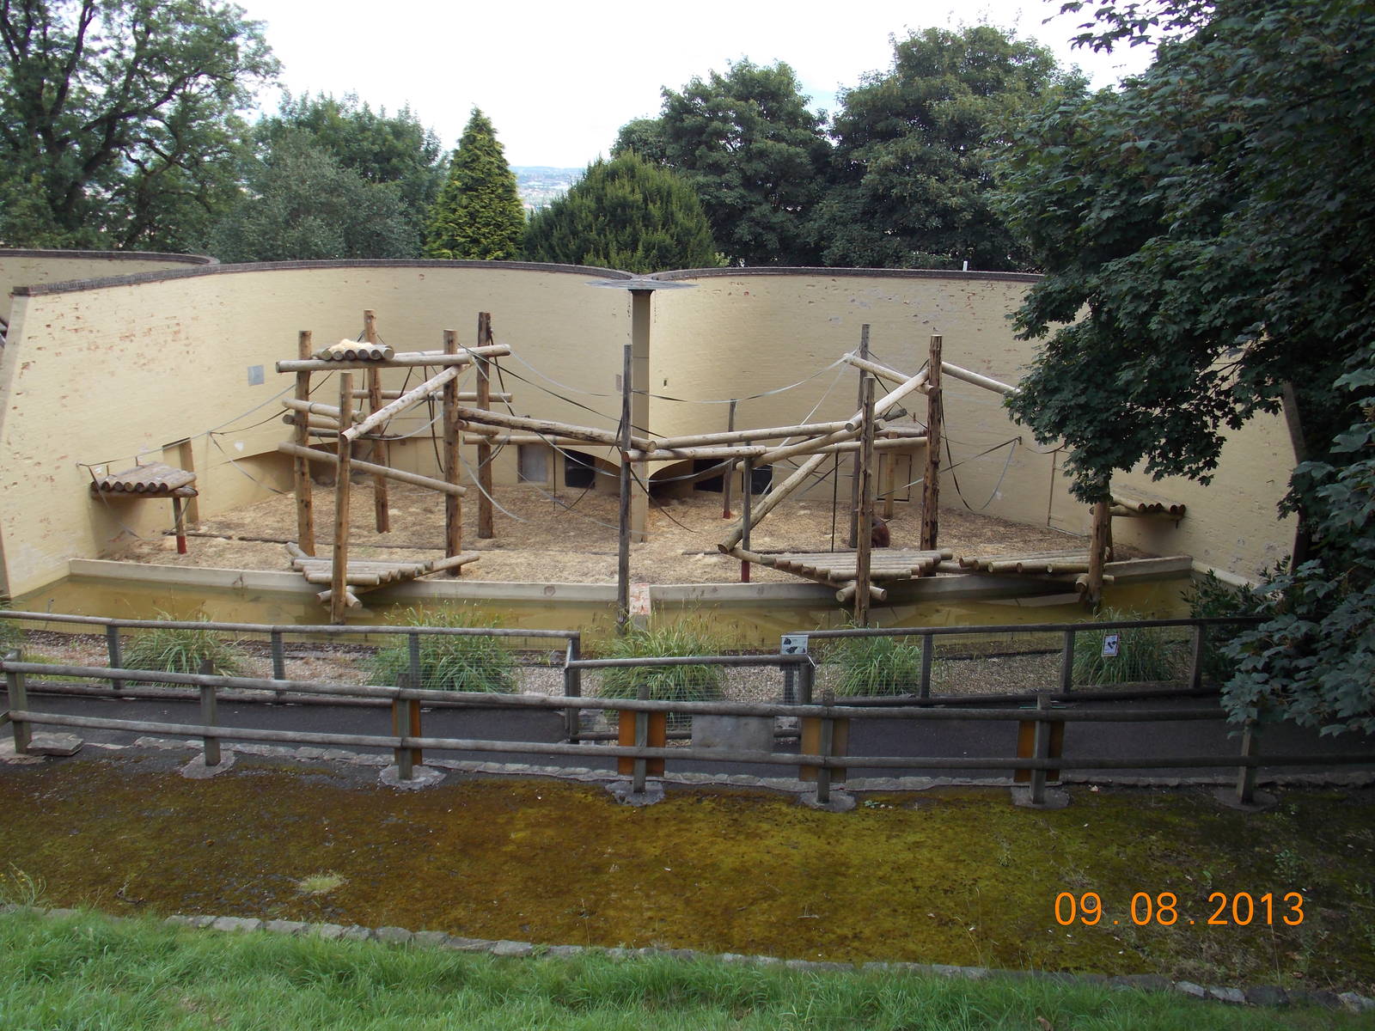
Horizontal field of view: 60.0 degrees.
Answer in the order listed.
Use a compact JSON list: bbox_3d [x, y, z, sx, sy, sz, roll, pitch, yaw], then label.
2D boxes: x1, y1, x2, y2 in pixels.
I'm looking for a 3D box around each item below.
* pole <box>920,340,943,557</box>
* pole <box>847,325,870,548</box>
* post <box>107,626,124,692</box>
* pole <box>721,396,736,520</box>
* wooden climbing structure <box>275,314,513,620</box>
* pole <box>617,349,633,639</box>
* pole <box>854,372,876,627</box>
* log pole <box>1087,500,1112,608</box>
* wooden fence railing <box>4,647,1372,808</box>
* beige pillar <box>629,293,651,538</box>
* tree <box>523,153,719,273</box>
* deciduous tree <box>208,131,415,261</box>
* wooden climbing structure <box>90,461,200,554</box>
[{"bbox_3d":[4.645,-1.055,22.350,0.260,4.600,0.260,1,15,0],"label":"pole"},{"bbox_3d":[3.469,-1.543,24.151,0.200,4.600,0.200,1,15,0],"label":"pole"},{"bbox_3d":[-7.600,1.895,15.834,0.110,0.980,0.100,3,16,-1],"label":"post"},{"bbox_3d":[0.957,-1.246,26.579,0.145,2.720,0.145,2,16,-1],"label":"pole"},{"bbox_3d":[-6.139,-1.169,22.743,4.222,5.100,5.048,3,15,10],"label":"wooden climbing structure"},{"bbox_3d":[-1.035,-0.297,19.755,0.160,5.080,0.160,2,16,0],"label":"pole"},{"bbox_3d":[3.023,-0.098,20.128,0.215,4.500,0.215,-1,16,0],"label":"pole"},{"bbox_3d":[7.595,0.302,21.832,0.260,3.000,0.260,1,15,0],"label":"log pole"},{"bbox_3d":[0.029,2.016,10.979,13.100,1.060,0.600,1,15,3],"label":"wooden fence railing"},{"bbox_3d":[-0.947,-1.924,23.987,0.360,5.220,0.360,1,16,0],"label":"beige pillar"},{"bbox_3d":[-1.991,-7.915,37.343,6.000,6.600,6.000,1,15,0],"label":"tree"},{"bbox_3d":[-11.674,-8.103,36.947,6.400,7.000,5.800,0,16,0],"label":"deciduous tree"},{"bbox_3d":[-10.800,-0.082,24.004,1.950,1.550,1.700,4,15,12],"label":"wooden climbing structure"}]

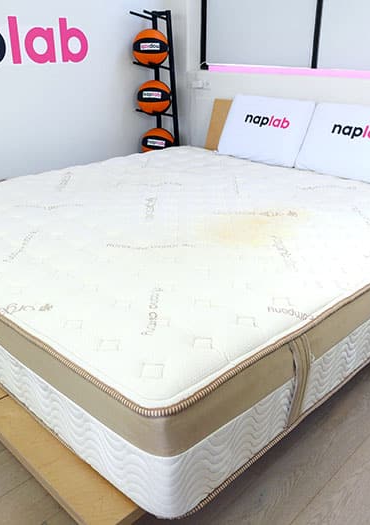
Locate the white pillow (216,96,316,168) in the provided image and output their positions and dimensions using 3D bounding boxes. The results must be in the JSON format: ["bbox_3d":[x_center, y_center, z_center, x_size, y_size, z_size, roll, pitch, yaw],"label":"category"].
[{"bbox_3d":[0.510,-0.839,3.040,0.620,0.400,0.150,20,5,41],"label":"white pillow"}]

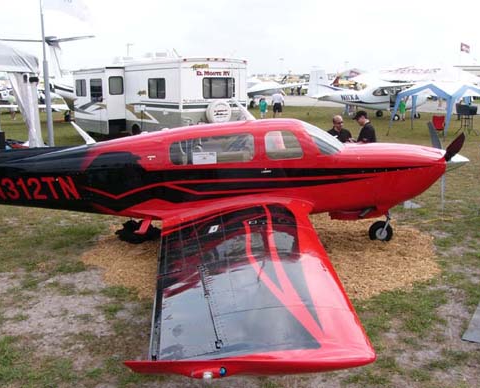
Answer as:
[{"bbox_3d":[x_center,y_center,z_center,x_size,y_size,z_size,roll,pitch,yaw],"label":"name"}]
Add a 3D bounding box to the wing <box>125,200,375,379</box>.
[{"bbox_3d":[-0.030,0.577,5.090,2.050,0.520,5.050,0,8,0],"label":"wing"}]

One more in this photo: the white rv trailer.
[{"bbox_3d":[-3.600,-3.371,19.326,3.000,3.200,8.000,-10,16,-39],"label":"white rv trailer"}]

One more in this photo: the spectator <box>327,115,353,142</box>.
[{"bbox_3d":[1.860,-0.555,9.807,0.520,1.800,0.360,-9,15,-36],"label":"spectator"}]

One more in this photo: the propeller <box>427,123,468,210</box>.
[{"bbox_3d":[3.250,-0.320,8.170,0.420,1.460,1.670,0,12,0],"label":"propeller"}]

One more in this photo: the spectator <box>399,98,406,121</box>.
[{"bbox_3d":[9.950,-5.203,32.027,0.450,1.400,0.320,1,12,6],"label":"spectator"}]

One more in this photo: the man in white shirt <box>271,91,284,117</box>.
[{"bbox_3d":[2.470,-5.838,34.140,0.550,1.750,0.350,1,12,6],"label":"man in white shirt"}]

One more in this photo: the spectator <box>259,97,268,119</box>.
[{"bbox_3d":[1.530,-5.628,33.879,0.480,1.440,0.320,0,12,0],"label":"spectator"}]

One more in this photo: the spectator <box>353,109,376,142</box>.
[{"bbox_3d":[2.400,-0.639,10.096,0.360,1.840,0.480,1,12,6],"label":"spectator"}]

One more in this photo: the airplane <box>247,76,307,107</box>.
[{"bbox_3d":[0.200,-9.237,45.579,12.000,3.400,9.500,-1,12,-6],"label":"airplane"}]

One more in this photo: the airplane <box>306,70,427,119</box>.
[{"bbox_3d":[8.500,-6.268,32.921,8.300,3.100,10.800,0,12,0],"label":"airplane"}]

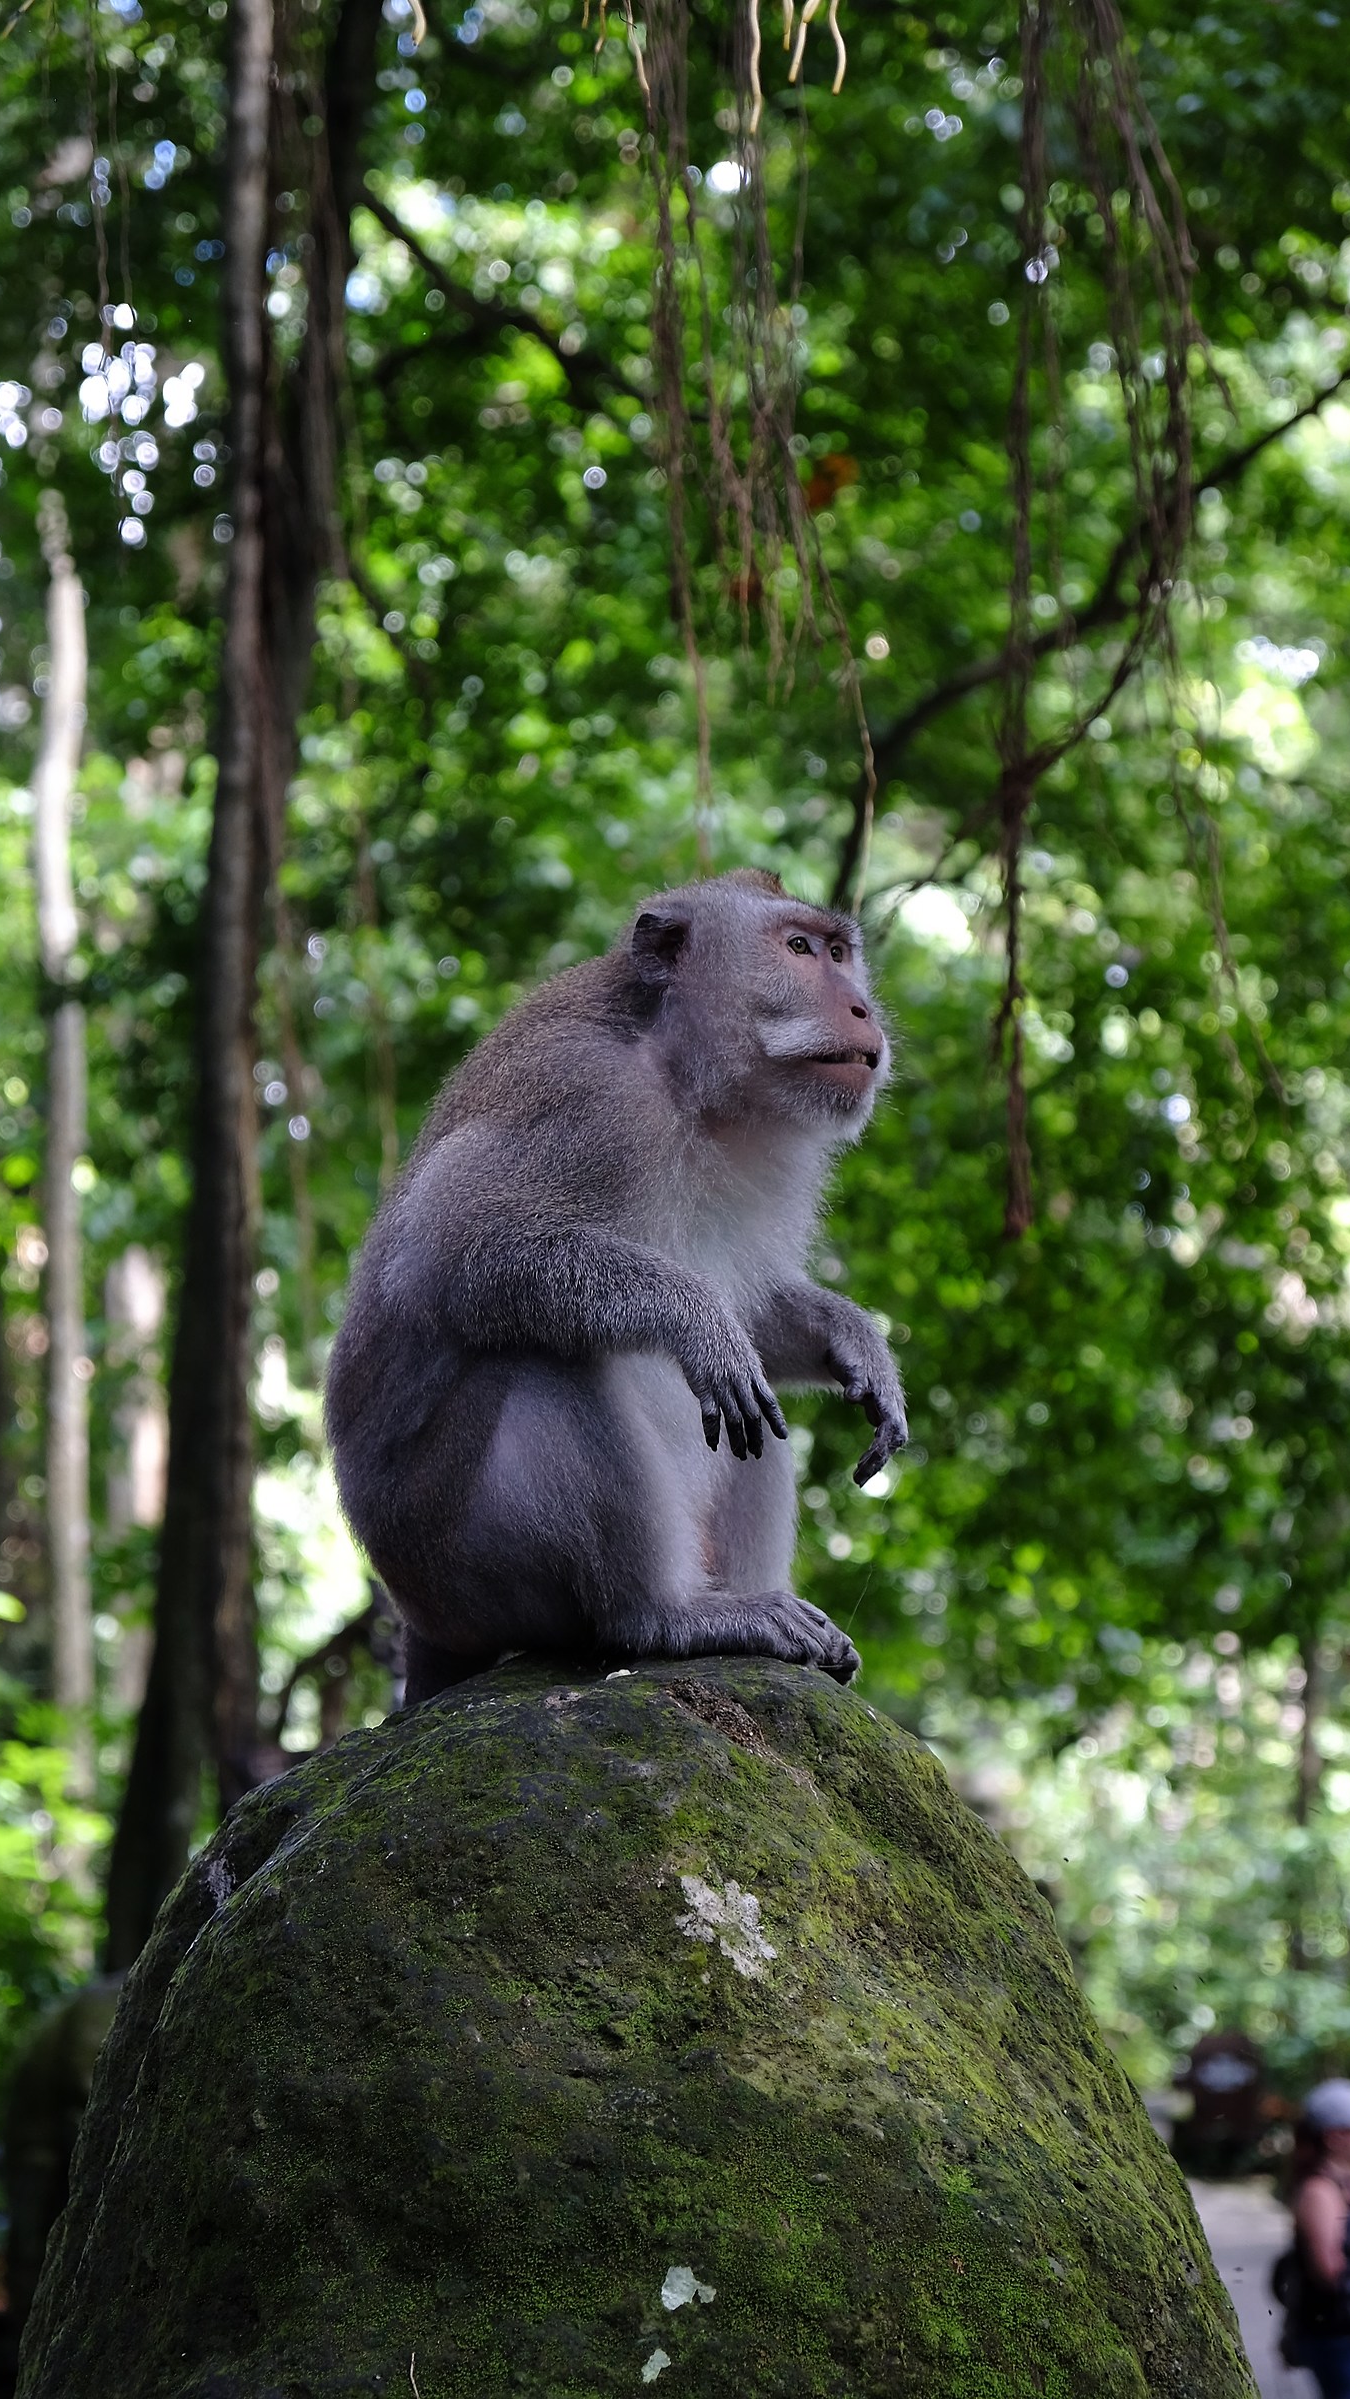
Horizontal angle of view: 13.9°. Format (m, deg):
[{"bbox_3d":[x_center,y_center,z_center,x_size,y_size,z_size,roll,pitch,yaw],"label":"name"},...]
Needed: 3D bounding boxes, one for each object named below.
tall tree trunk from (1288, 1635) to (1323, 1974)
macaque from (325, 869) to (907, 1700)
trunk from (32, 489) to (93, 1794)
[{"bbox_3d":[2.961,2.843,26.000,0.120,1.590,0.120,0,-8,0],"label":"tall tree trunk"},{"bbox_3d":[-0.032,0.046,3.100,0.310,0.450,0.250,-4,-10,25],"label":"macaque"},{"bbox_3d":[-2.214,-0.249,20.000,0.160,4.780,0.160,0,-8,0],"label":"trunk"}]

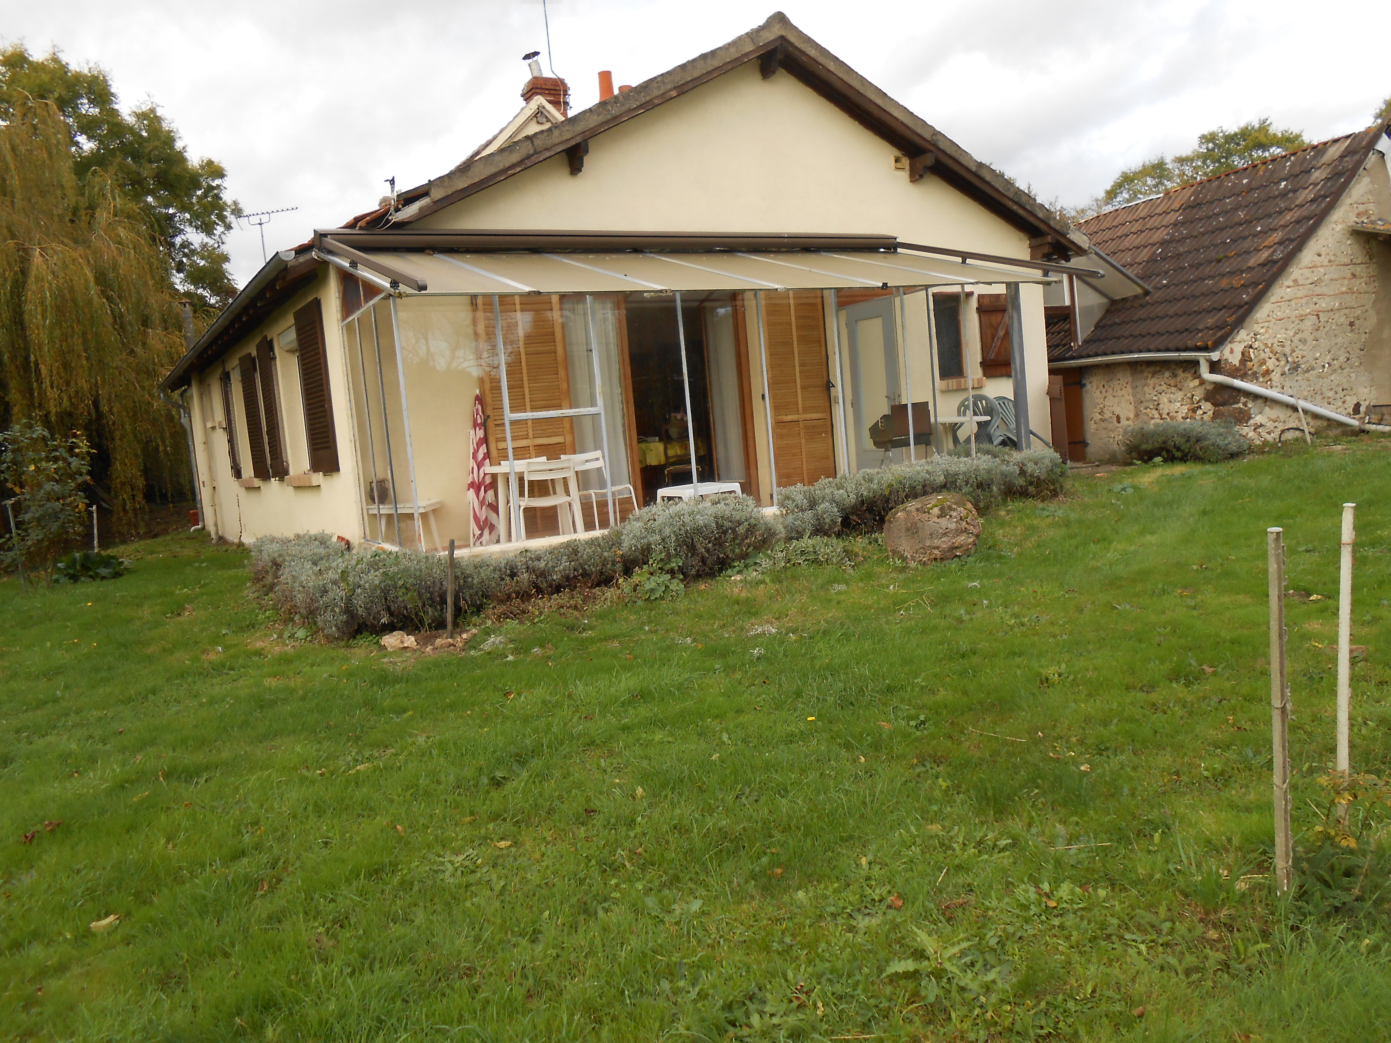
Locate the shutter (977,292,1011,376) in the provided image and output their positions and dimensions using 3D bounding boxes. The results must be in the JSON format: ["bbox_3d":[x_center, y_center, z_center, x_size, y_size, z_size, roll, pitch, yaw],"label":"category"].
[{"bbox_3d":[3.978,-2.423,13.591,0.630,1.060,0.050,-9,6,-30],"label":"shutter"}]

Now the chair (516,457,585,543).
[{"bbox_3d":[-1.178,-0.087,8.218,0.430,0.775,0.510,-8,6,-22],"label":"chair"}]

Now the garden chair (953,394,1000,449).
[{"bbox_3d":[2.871,-0.777,10.609,0.510,0.940,0.540,-3,6,20],"label":"garden chair"}]

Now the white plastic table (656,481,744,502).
[{"bbox_3d":[0.027,-0.126,9.562,0.580,0.390,0.630,-9,6,-30],"label":"white plastic table"}]

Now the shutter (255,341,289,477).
[{"bbox_3d":[-4.311,-1.143,10.637,0.050,1.360,0.700,-9,6,-30],"label":"shutter"}]

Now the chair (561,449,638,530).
[{"bbox_3d":[-0.872,-0.213,9.201,0.430,0.785,0.520,-8,6,-30],"label":"chair"}]

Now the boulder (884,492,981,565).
[{"bbox_3d":[1.719,0.051,7.600,0.670,0.470,0.580,-4,5,12],"label":"boulder"}]

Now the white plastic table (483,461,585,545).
[{"bbox_3d":[-1.273,-0.090,8.588,0.730,0.730,0.730,-7,6,-20],"label":"white plastic table"}]

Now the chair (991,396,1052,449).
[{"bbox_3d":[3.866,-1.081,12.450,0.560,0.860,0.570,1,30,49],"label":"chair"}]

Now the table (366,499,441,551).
[{"bbox_3d":[-2.615,0.049,9.416,0.520,0.460,0.760,-6,5,-9],"label":"table"}]

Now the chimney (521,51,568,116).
[{"bbox_3d":[-2.416,-6.891,16.633,0.560,0.980,0.520,-9,6,-30],"label":"chimney"}]

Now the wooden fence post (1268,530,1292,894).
[{"bbox_3d":[1.652,0.547,2.954,0.041,1.057,0.041,-2,6,20],"label":"wooden fence post"}]

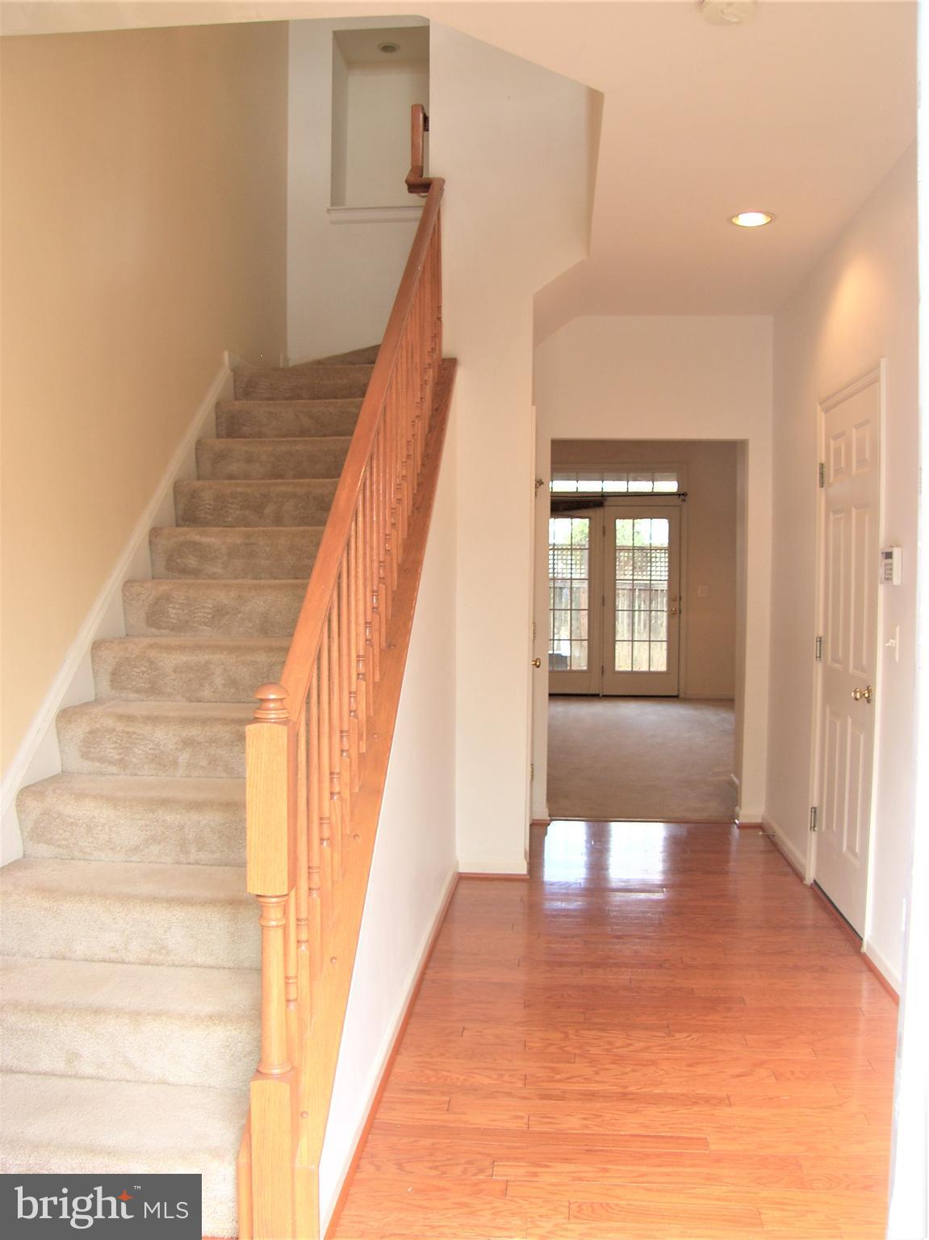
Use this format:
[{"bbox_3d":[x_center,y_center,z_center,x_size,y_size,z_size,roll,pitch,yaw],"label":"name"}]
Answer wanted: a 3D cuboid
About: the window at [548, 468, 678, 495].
[{"bbox_3d":[1.488,-1.489,10.763,1.640,0.280,0.080,1,3,6],"label":"window"}]

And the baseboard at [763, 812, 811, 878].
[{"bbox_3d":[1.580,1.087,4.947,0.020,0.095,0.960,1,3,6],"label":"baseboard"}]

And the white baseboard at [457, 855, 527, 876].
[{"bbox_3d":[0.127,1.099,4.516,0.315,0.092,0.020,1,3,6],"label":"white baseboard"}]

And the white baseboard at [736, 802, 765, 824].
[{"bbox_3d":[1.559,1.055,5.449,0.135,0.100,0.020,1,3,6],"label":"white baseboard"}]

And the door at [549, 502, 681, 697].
[{"bbox_3d":[1.484,-0.211,10.829,1.670,2.080,0.100,1,3,6],"label":"door"}]

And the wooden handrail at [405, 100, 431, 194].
[{"bbox_3d":[-0.203,-2.081,4.414,0.110,0.390,0.140,1,3,6],"label":"wooden handrail"}]

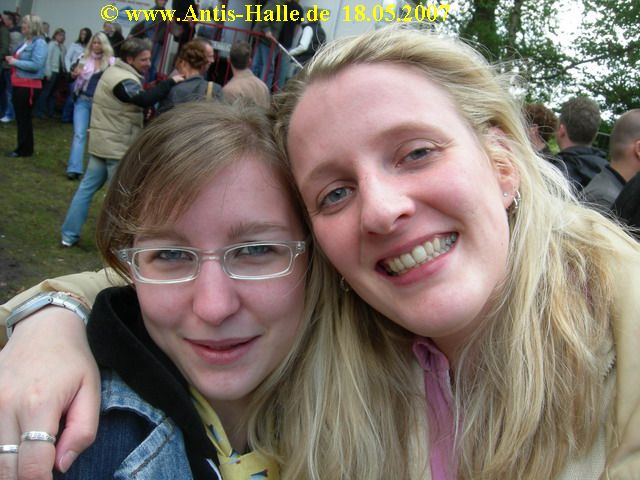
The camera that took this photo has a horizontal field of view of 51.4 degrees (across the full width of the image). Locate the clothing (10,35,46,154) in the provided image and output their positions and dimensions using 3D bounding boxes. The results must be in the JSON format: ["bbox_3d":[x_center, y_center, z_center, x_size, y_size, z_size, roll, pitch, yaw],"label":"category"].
[{"bbox_3d":[-3.674,-1.793,8.335,0.400,1.420,0.450,6,14,-32],"label":"clothing"}]

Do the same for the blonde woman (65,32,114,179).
[{"bbox_3d":[-2.661,-1.546,7.707,0.520,1.690,0.330,11,12,-8],"label":"blonde woman"}]

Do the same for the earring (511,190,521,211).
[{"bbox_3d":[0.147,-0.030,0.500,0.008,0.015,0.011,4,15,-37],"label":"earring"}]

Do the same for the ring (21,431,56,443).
[{"bbox_3d":[-0.167,0.117,0.395,0.021,0.005,0.021,6,-30,-19],"label":"ring"}]

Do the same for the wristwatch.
[{"bbox_3d":[-0.196,0.066,0.480,0.058,0.047,0.025,-31,19,2],"label":"wristwatch"}]

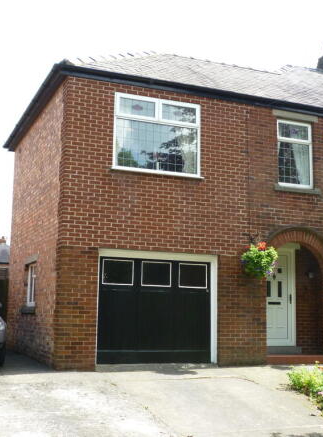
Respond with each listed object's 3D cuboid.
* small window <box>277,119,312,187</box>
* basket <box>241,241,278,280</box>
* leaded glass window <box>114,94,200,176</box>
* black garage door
[{"bbox_3d":[2.774,-1.336,13.139,0.899,1.424,0.100,4,-9,-22],"label":"small window"},{"bbox_3d":[1.922,0.824,12.216,0.720,0.760,0.700,1,-9,0],"label":"basket"},{"bbox_3d":[-0.068,-1.582,11.941,1.768,1.434,0.100,4,-9,-22],"label":"leaded glass window"},{"bbox_3d":[-0.094,1.716,11.527,2.219,1.901,0.080,4,-9,-22],"label":"black garage door"}]

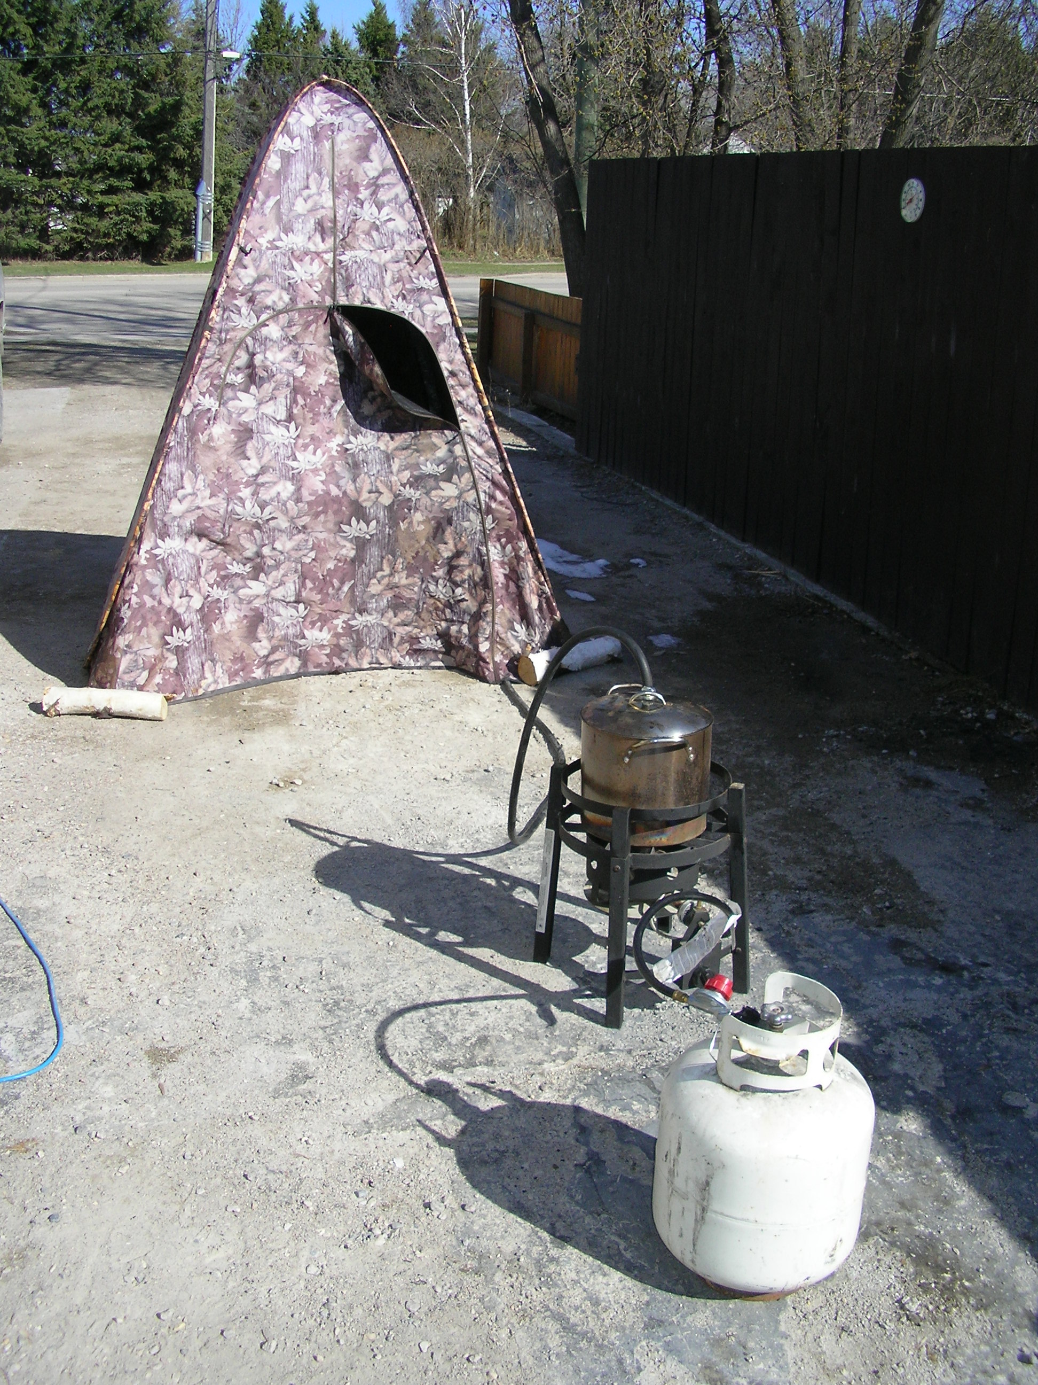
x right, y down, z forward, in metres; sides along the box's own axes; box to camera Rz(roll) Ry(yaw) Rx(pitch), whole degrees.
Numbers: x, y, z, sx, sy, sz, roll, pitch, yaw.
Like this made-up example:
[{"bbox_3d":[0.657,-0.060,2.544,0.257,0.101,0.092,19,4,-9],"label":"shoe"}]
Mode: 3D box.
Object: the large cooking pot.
[{"bbox_3d":[0.252,0.133,2.966,0.270,0.270,0.340,-4,18,-12],"label":"large cooking pot"}]

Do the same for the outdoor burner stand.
[{"bbox_3d":[0.252,0.385,3.045,0.350,0.455,0.350,-9,20,-25],"label":"outdoor burner stand"}]

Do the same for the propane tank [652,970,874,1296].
[{"bbox_3d":[0.362,0.653,2.202,0.312,0.450,0.312,2,20,-1],"label":"propane tank"}]

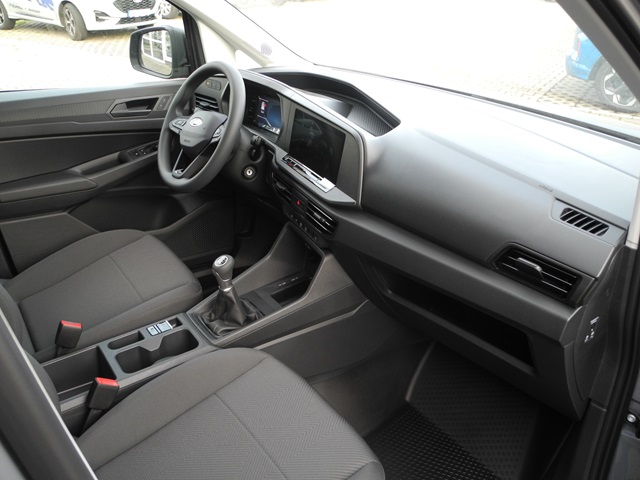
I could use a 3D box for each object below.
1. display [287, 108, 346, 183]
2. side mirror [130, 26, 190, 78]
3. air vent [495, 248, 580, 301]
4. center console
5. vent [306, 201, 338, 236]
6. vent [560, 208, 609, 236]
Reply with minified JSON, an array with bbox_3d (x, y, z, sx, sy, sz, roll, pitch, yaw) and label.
[{"bbox_3d":[-0.001,-0.222,1.236,0.020,0.120,0.218,-4,29,-34],"label":"display"},{"bbox_3d":[-0.571,-0.678,1.849,0.215,0.168,0.110,21,33,27],"label":"side mirror"},{"bbox_3d":[0.374,0.064,0.879,0.135,0.058,0.035,31,2,38],"label":"air vent"},{"bbox_3d":[-0.272,0.228,1.277,0.860,0.370,0.250,-19,37,-36],"label":"center console"},{"bbox_3d":[0.018,-0.051,1.249,0.035,0.046,0.117,4,24,-36],"label":"vent"},{"bbox_3d":[0.446,-0.025,0.865,0.084,0.028,0.020,35,2,42],"label":"vent"}]

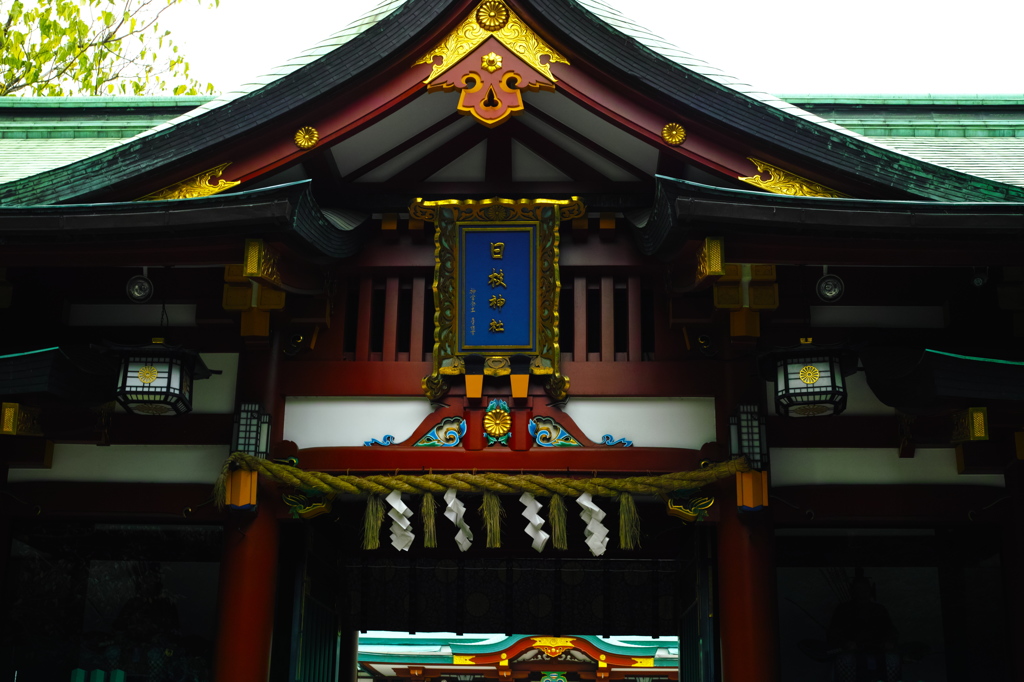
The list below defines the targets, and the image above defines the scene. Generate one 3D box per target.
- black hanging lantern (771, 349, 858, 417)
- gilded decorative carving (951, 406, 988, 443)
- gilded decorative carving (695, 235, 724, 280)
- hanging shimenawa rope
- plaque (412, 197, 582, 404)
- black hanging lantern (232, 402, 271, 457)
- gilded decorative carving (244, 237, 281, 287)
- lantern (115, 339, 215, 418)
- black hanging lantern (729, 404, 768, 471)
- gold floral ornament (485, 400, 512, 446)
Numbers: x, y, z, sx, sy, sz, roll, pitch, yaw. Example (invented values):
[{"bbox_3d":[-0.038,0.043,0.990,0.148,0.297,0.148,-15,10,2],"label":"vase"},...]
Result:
[{"bbox_3d":[1.953,0.234,8.368,0.650,0.470,0.650,-5,-18,17],"label":"black hanging lantern"},{"bbox_3d":[3.276,0.608,9.131,0.130,0.270,0.350,0,-18,3],"label":"gilded decorative carving"},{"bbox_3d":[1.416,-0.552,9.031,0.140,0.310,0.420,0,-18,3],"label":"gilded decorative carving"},{"bbox_3d":[-0.250,1.278,10.285,4.260,0.750,0.270,0,-18,3],"label":"hanging shimenawa rope"},{"bbox_3d":[-0.116,-0.333,10.589,1.430,1.700,0.250,0,1,3],"label":"plaque"},{"bbox_3d":[-2.148,0.798,10.528,0.310,0.550,0.260,0,-18,3],"label":"black hanging lantern"},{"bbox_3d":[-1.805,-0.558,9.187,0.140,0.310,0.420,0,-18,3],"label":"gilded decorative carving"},{"bbox_3d":[-2.377,0.236,8.575,0.650,0.470,0.650,2,-18,-4],"label":"lantern"},{"bbox_3d":[1.912,0.791,10.335,0.310,0.550,0.260,0,-18,3],"label":"black hanging lantern"},{"bbox_3d":[-0.113,0.675,10.721,0.235,0.400,0.120,0,-18,3],"label":"gold floral ornament"}]

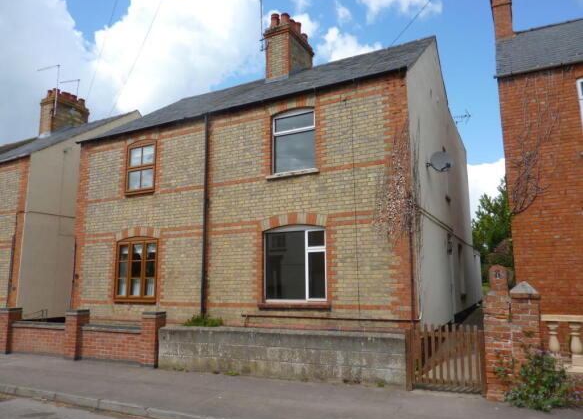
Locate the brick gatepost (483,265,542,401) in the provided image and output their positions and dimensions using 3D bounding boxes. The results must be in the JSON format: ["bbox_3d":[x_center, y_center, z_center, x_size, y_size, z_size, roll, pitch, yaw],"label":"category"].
[{"bbox_3d":[3.098,1.700,5.896,0.720,1.815,0.360,-5,-10,27],"label":"brick gatepost"}]

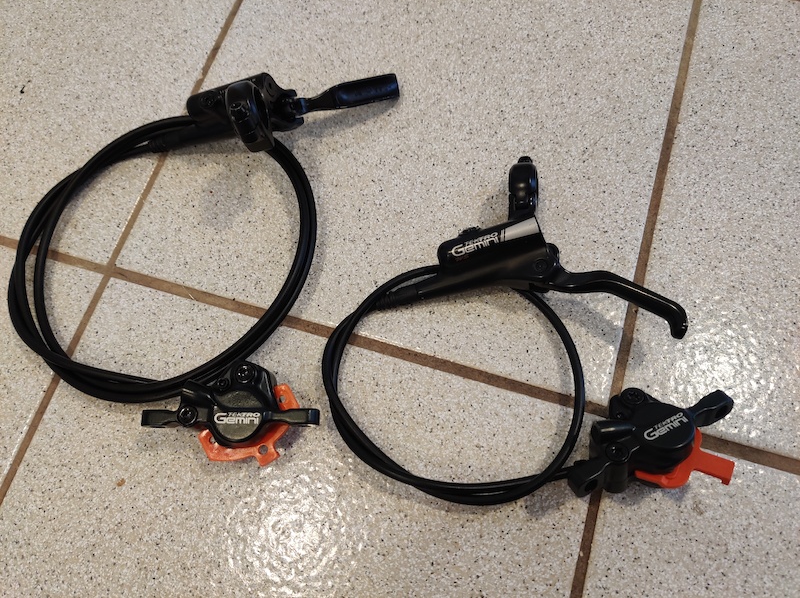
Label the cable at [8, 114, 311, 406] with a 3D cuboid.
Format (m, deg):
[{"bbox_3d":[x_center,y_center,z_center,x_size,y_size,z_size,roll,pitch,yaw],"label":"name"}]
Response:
[{"bbox_3d":[-0.140,-0.031,0.366,0.182,0.028,0.184,-1,71,4],"label":"cable"}]

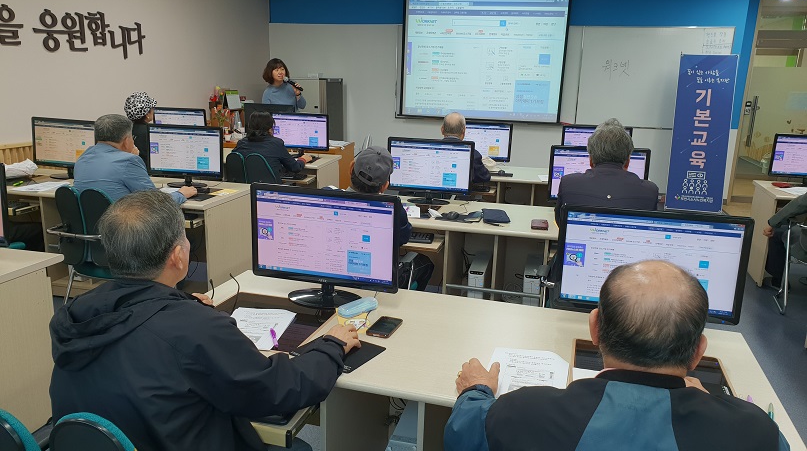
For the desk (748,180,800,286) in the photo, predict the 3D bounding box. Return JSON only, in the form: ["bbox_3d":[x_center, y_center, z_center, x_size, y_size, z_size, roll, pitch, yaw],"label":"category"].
[{"bbox_3d":[3.689,0.127,4.621,1.800,0.705,0.760,5,14,16],"label":"desk"}]

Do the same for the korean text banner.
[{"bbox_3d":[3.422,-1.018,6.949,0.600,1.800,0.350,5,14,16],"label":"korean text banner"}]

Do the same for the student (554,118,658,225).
[{"bbox_3d":[0.861,0.207,2.703,0.520,1.320,0.750,5,14,16],"label":"student"}]

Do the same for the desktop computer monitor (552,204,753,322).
[{"bbox_3d":[0.763,0.154,1.890,0.560,0.400,0.200,7,15,20],"label":"desktop computer monitor"}]

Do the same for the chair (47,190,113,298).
[{"bbox_3d":[-1.654,0.159,3.629,0.560,0.850,0.600,6,15,19],"label":"chair"}]

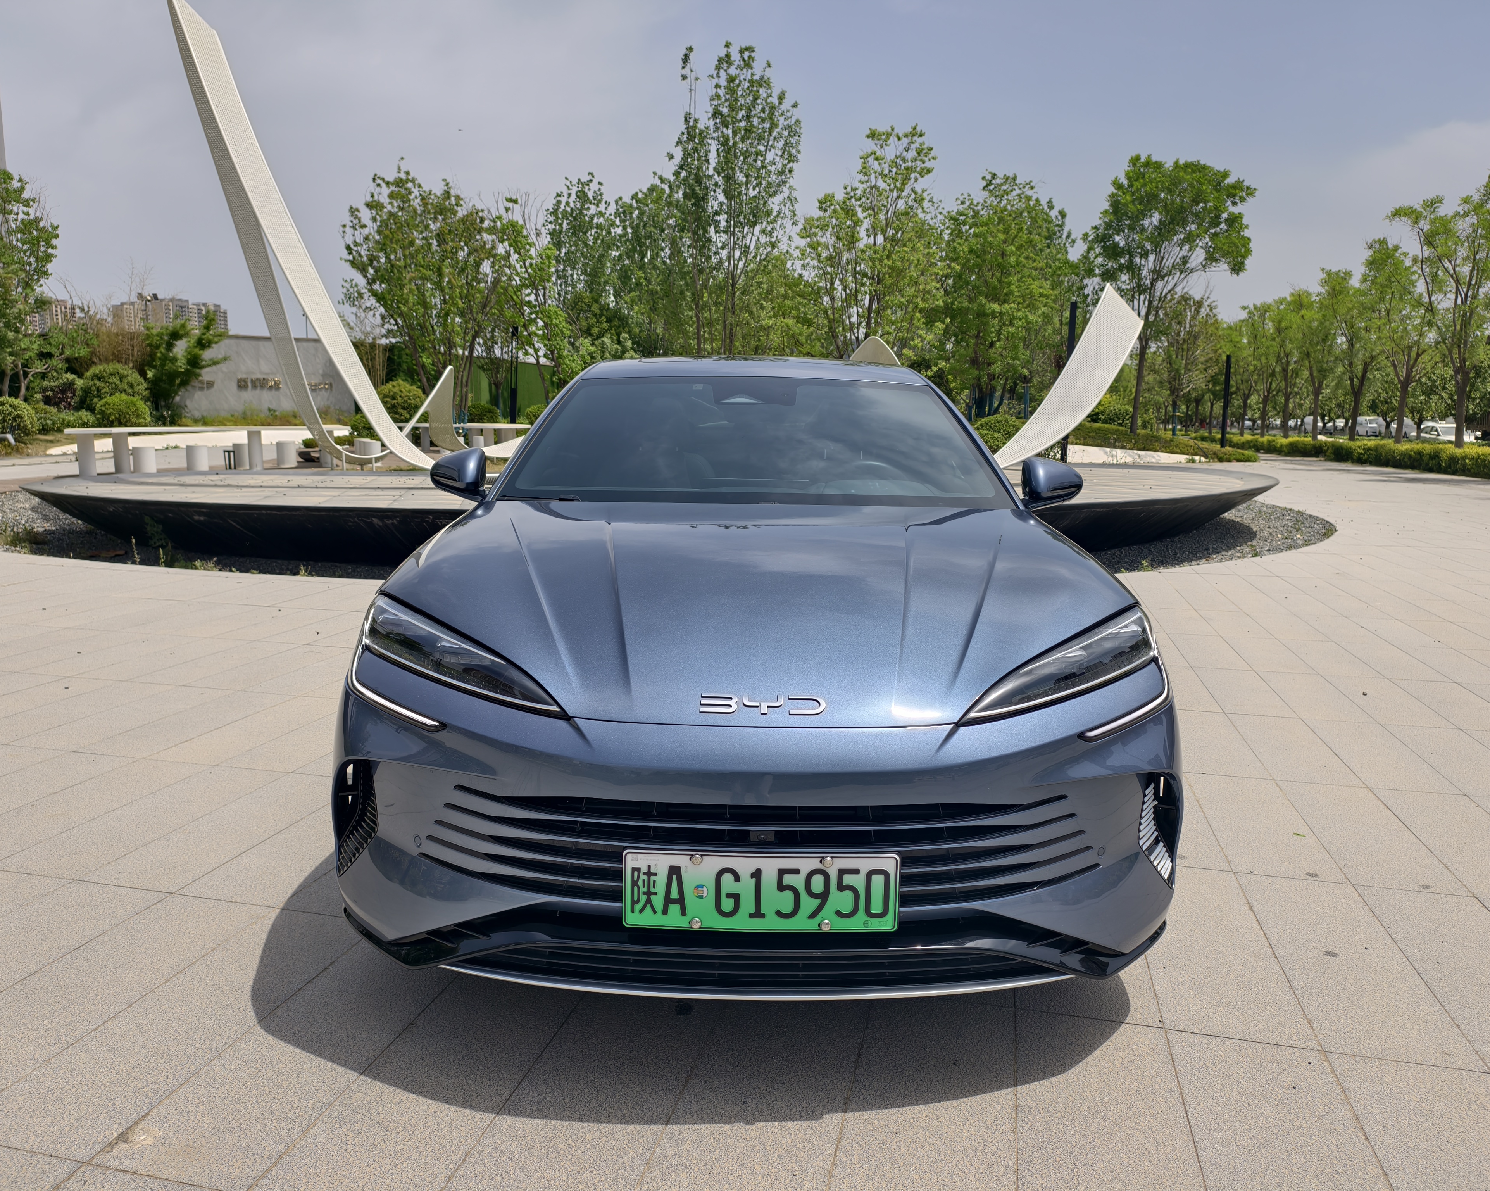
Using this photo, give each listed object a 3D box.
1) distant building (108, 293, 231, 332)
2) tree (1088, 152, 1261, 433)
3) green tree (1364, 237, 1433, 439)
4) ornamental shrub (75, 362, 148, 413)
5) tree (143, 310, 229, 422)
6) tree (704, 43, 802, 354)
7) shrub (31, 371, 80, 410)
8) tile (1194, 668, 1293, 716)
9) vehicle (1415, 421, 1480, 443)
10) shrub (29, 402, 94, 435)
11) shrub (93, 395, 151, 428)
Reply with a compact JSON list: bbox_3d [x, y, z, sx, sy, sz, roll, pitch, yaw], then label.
[{"bbox_3d":[-417.361,-174.905,771.814,70.000,82.200,32.000,-7,12,-39],"label":"distant building"},{"bbox_3d":[12.929,-8.968,32.416,5.400,8.674,5.200,1,10,0],"label":"tree"},{"bbox_3d":[18.773,-7.005,30.510,2.300,6.411,2.600,1,10,0],"label":"green tree"},{"bbox_3d":[-19.767,-6.385,32.934,1.934,1.789,2.100,-5,11,-30],"label":"ornamental shrub"},{"bbox_3d":[-18.195,-7.419,34.276,2.503,3.631,2.700,-4,11,-27],"label":"tree"},{"bbox_3d":[0.211,-11.041,33.610,3.400,12.217,3.400,1,10,0],"label":"tree"},{"bbox_3d":[-22.121,-6.520,33.929,1.411,1.334,1.600,-5,11,-32],"label":"shrub"},{"bbox_3d":[2.363,0.473,5.034,0.306,0.040,0.891,3,10,13],"label":"tile"},{"bbox_3d":[37.202,-8.342,56.000,1.830,1.480,4.600,3,10,14],"label":"vehicle"},{"bbox_3d":[-19.814,-5.128,30.611,1.577,0.924,1.500,-5,11,-32],"label":"shrub"},{"bbox_3d":[-18.629,-5.491,31.562,1.508,1.061,1.700,-5,11,-30],"label":"shrub"}]

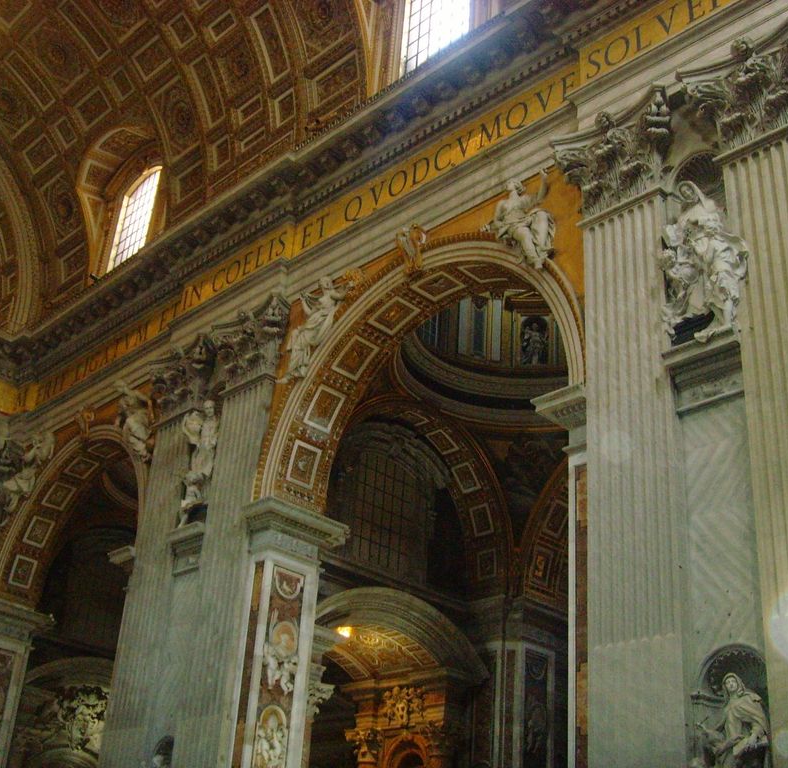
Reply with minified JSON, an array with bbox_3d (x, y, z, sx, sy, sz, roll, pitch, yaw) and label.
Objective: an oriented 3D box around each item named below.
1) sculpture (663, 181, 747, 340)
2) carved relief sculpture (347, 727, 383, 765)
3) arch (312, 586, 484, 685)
[{"bbox_3d":[8.260,-3.354,30.547,1.500,5.200,2.600,26,-34,-36],"label":"sculpture"},{"bbox_3d":[-1.211,16.148,51.207,1.100,1.400,1.400,26,-34,-36],"label":"carved relief sculpture"},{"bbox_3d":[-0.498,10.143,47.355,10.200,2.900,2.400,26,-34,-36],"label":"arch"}]

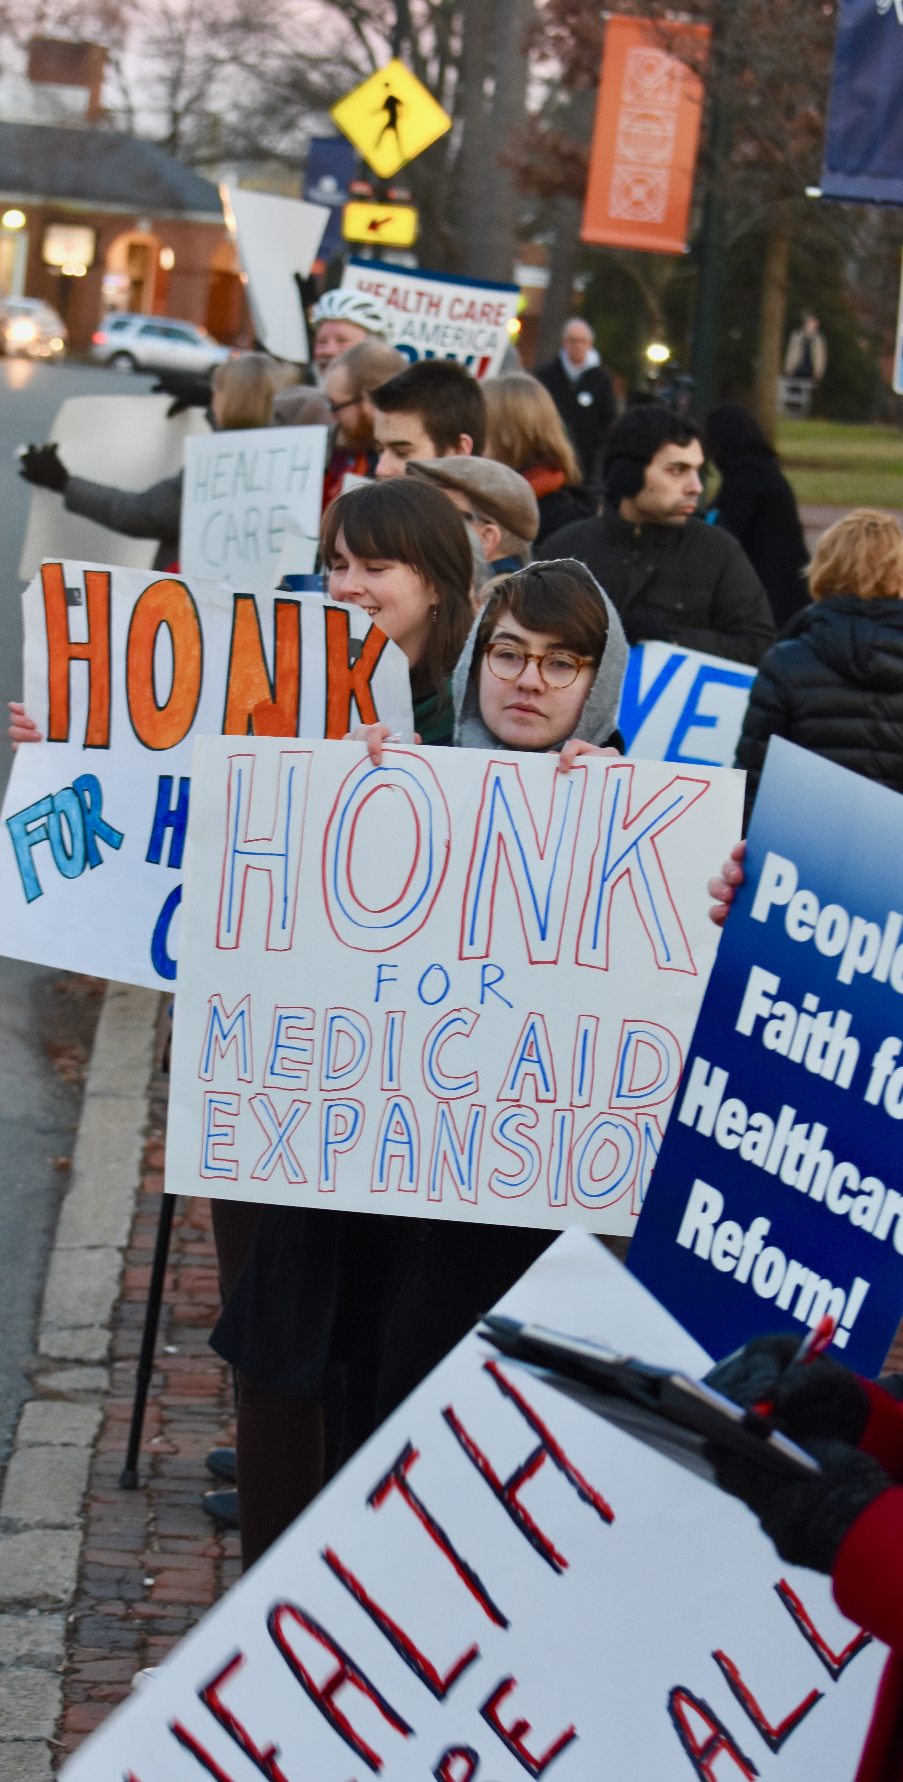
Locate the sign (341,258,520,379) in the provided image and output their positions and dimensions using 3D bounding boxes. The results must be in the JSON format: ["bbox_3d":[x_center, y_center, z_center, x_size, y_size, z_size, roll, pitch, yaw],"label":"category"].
[{"bbox_3d":[-0.107,-1.943,18.200,0.610,0.460,0.020,12,7,2],"label":"sign"}]

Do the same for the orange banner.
[{"bbox_3d":[1.099,-4.258,29.300,0.600,1.250,0.040,4,7,-2],"label":"orange banner"}]

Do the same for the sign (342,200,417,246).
[{"bbox_3d":[-0.621,-5.806,45.200,0.610,0.305,0.020,5,7,0],"label":"sign"}]

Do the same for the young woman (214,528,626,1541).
[{"bbox_3d":[0.018,0.402,6.554,0.540,1.660,0.440,7,7,17],"label":"young woman"}]

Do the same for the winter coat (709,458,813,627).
[{"bbox_3d":[1.059,-1.076,18.300,0.380,0.950,0.480,6,7,14],"label":"winter coat"}]

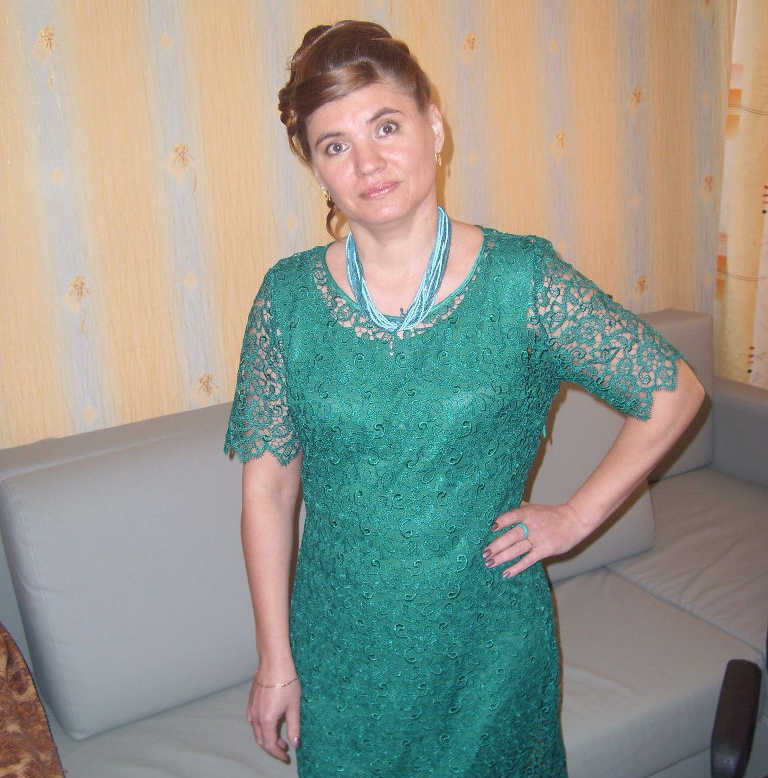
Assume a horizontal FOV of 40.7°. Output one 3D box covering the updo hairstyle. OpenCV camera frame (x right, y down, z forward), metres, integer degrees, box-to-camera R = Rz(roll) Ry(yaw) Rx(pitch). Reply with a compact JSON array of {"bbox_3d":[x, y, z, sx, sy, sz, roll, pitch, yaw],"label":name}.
[{"bbox_3d":[-0.028,-0.341,1.315,0.190,0.250,0.225,-19,8,8],"label":"updo hairstyle"}]

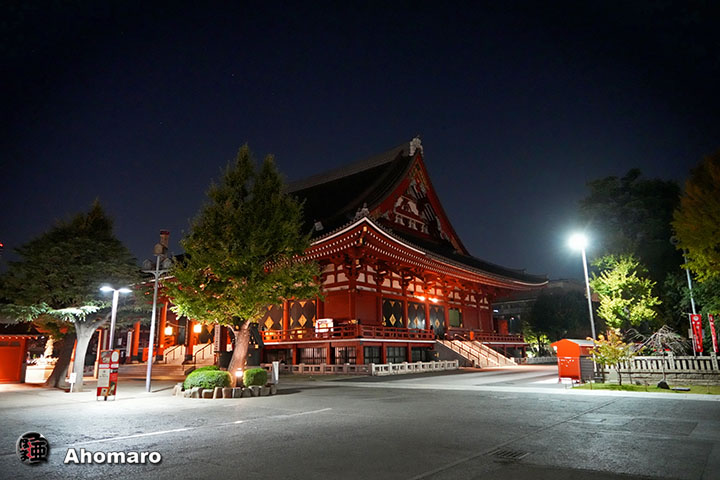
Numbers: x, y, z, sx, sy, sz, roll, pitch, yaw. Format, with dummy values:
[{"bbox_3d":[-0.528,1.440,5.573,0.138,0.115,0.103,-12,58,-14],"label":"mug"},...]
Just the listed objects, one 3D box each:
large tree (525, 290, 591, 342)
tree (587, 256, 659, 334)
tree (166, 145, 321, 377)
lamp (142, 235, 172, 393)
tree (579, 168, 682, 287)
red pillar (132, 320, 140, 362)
[{"bbox_3d":[32.247,13.757,77.553,10.300,11.832,9.500,-6,-15,21],"label":"large tree"},{"bbox_3d":[17.391,4.844,31.234,4.700,7.888,4.500,-8,-15,28],"label":"tree"},{"bbox_3d":[-6.109,1.087,25.439,8.000,13.229,7.700,2,-14,-13],"label":"tree"},{"bbox_3d":[-10.768,3.918,25.207,1.600,7.768,0.700,-2,-14,3],"label":"lamp"},{"bbox_3d":[25.733,2.320,44.660,9.600,18.829,9.200,-9,-16,29],"label":"tree"},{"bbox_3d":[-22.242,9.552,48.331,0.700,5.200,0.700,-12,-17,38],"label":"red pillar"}]

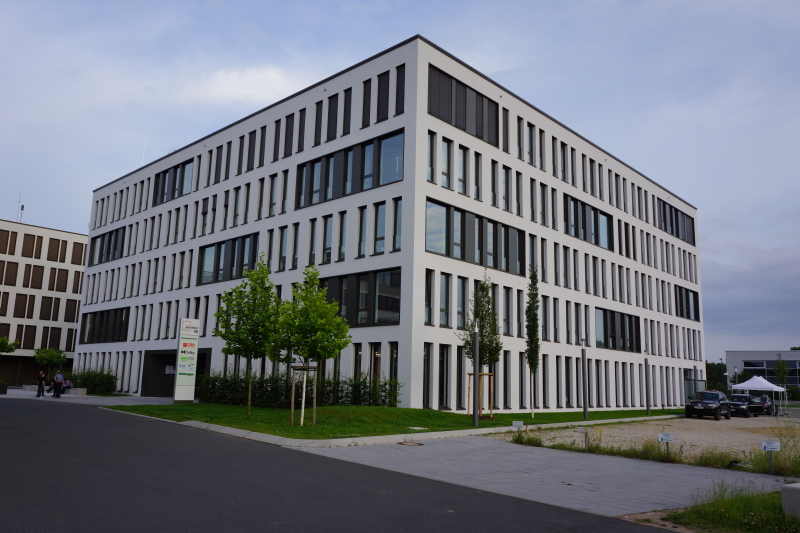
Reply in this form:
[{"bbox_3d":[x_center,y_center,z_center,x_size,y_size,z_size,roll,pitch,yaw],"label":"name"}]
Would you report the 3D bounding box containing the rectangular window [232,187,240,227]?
[{"bbox_3d":[-10.951,-3.957,40.268,0.891,2.770,0.200,-9,-15,42],"label":"rectangular window"}]

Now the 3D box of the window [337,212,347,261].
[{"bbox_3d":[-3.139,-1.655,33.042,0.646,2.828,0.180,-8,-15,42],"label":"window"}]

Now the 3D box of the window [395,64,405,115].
[{"bbox_3d":[0.037,-9.167,31.169,0.641,2.806,0.150,-8,-15,42],"label":"window"}]

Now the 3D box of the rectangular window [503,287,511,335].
[{"bbox_3d":[6.004,2.523,33.777,0.200,2.753,0.892,-9,-15,44],"label":"rectangular window"}]

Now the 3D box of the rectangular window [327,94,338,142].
[{"bbox_3d":[-3.837,-8.579,34.856,0.950,2.770,0.200,-8,-15,42],"label":"rectangular window"}]

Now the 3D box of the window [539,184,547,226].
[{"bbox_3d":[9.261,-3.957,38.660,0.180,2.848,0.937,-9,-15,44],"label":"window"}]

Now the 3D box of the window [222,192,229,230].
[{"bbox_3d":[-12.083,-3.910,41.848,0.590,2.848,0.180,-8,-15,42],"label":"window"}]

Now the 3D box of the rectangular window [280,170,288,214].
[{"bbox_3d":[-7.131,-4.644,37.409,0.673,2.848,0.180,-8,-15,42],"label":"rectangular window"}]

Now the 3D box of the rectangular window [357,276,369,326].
[{"bbox_3d":[-1.834,1.683,30.586,0.892,2.753,0.200,-8,-15,42],"label":"rectangular window"}]

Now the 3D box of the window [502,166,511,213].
[{"bbox_3d":[6.217,-4.521,35.181,0.200,2.781,0.892,-9,-15,44],"label":"window"}]

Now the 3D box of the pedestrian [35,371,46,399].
[{"bbox_3d":[-24.419,8.064,40.950,0.450,1.760,0.520,4,-11,-14],"label":"pedestrian"}]

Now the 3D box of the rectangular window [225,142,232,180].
[{"bbox_3d":[-11.952,-7.367,42.123,0.670,2.770,0.200,-8,-15,42],"label":"rectangular window"}]

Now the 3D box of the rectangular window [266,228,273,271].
[{"bbox_3d":[-7.952,-0.861,36.931,0.618,2.690,0.200,-8,-14,42],"label":"rectangular window"}]

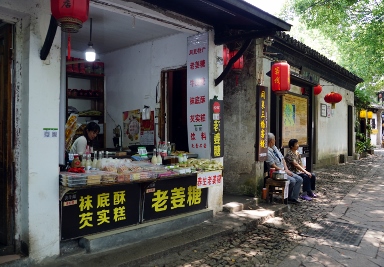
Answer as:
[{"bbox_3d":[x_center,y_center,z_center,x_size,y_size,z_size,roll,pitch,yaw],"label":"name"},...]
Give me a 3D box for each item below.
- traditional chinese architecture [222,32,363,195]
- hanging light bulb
[{"bbox_3d":[3.248,-0.467,12.161,3.200,3.500,10.600,0,0,35],"label":"traditional chinese architecture"},{"bbox_3d":[-1.285,-1.188,4.660,0.130,0.550,0.130,0,0,0],"label":"hanging light bulb"}]

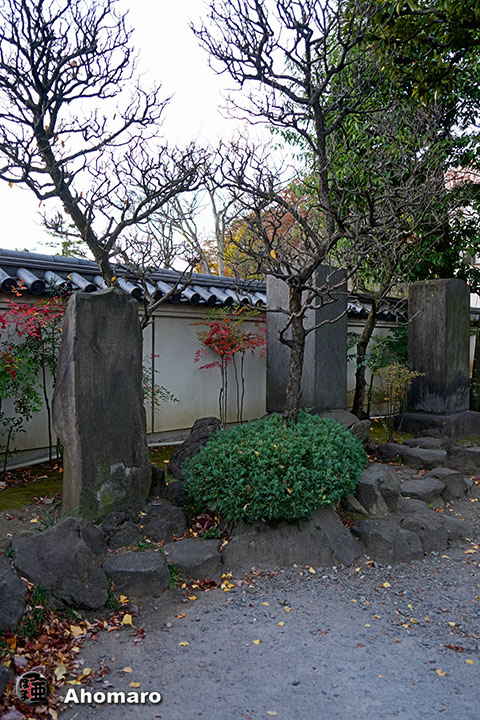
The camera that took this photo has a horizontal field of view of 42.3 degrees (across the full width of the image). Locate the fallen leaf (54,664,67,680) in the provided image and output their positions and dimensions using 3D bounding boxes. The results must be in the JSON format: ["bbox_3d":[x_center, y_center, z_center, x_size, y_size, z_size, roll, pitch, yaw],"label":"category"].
[{"bbox_3d":[-0.811,1.411,2.800,0.055,0.028,0.085,0,1,-9],"label":"fallen leaf"}]

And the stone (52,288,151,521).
[{"bbox_3d":[-1.012,0.292,4.586,0.320,1.608,0.640,1,1,41],"label":"stone"}]

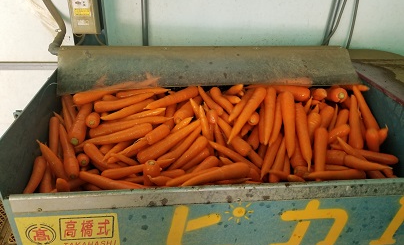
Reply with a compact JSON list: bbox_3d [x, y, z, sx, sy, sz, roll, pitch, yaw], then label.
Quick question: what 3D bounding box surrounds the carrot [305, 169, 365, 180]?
[{"bbox_3d":[0.372,0.148,0.852,0.170,0.034,0.034,1,28,-1],"label":"carrot"}]

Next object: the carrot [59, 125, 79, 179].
[{"bbox_3d":[-0.375,0.077,0.845,0.039,0.039,0.194,-13,53,-25],"label":"carrot"}]

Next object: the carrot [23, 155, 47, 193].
[{"bbox_3d":[-0.438,0.158,0.768,0.034,0.034,0.148,25,63,-23],"label":"carrot"}]

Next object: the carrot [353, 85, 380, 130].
[{"bbox_3d":[0.525,-0.046,0.970,0.030,0.030,0.195,-28,50,27],"label":"carrot"}]

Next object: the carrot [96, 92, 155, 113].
[{"bbox_3d":[-0.247,-0.073,0.975,0.191,0.034,0.034,-14,30,-10],"label":"carrot"}]

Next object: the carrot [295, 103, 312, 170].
[{"bbox_3d":[0.301,0.039,0.895,0.037,0.037,0.215,1,62,0],"label":"carrot"}]

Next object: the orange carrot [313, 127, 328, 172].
[{"bbox_3d":[0.335,0.091,0.857,0.037,0.037,0.175,1,61,21],"label":"orange carrot"}]

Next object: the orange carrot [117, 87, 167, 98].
[{"bbox_3d":[-0.194,-0.098,1.003,0.167,0.028,0.028,-7,28,-6],"label":"orange carrot"}]

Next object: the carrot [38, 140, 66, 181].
[{"bbox_3d":[-0.412,0.104,0.831,0.032,0.032,0.171,-25,58,-40],"label":"carrot"}]

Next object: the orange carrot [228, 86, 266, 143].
[{"bbox_3d":[0.137,-0.024,0.936,0.037,0.037,0.239,18,58,29],"label":"orange carrot"}]

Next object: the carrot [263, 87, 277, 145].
[{"bbox_3d":[0.196,-0.021,0.891,0.034,0.034,0.200,5,59,12],"label":"carrot"}]

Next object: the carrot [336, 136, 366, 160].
[{"bbox_3d":[0.455,0.091,0.878,0.144,0.030,0.030,41,44,23],"label":"carrot"}]

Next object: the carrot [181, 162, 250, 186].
[{"bbox_3d":[0.038,0.147,0.830,0.194,0.038,0.038,-13,30,-8],"label":"carrot"}]

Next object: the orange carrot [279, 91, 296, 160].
[{"bbox_3d":[0.269,0.000,0.941,0.038,0.038,0.234,4,61,5],"label":"orange carrot"}]

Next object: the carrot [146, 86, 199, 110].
[{"bbox_3d":[-0.088,-0.068,0.895,0.175,0.036,0.036,-21,6,-22],"label":"carrot"}]

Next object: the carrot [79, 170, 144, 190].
[{"bbox_3d":[-0.229,0.156,0.774,0.177,0.031,0.031,14,-15,3],"label":"carrot"}]

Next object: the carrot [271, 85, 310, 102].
[{"bbox_3d":[0.260,-0.103,1.020,0.201,0.044,0.044,7,28,3],"label":"carrot"}]

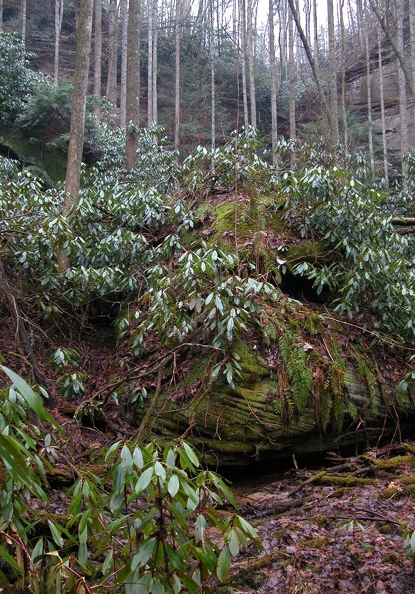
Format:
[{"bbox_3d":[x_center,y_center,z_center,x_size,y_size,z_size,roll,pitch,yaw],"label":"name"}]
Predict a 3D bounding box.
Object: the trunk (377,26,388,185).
[{"bbox_3d":[5.237,-5.734,17.416,0.090,5.320,0.090,0,-9,0],"label":"trunk"}]

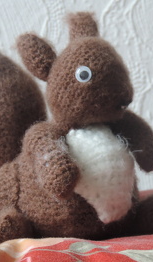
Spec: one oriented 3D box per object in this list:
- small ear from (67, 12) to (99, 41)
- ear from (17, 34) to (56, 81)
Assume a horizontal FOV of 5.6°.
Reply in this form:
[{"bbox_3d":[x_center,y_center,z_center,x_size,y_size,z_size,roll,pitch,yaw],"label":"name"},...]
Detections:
[{"bbox_3d":[0.004,-0.070,1.065,0.014,0.026,0.021,-16,-16,42],"label":"small ear"},{"bbox_3d":[-0.026,-0.049,1.045,0.021,0.032,0.014,-40,14,-31],"label":"ear"}]

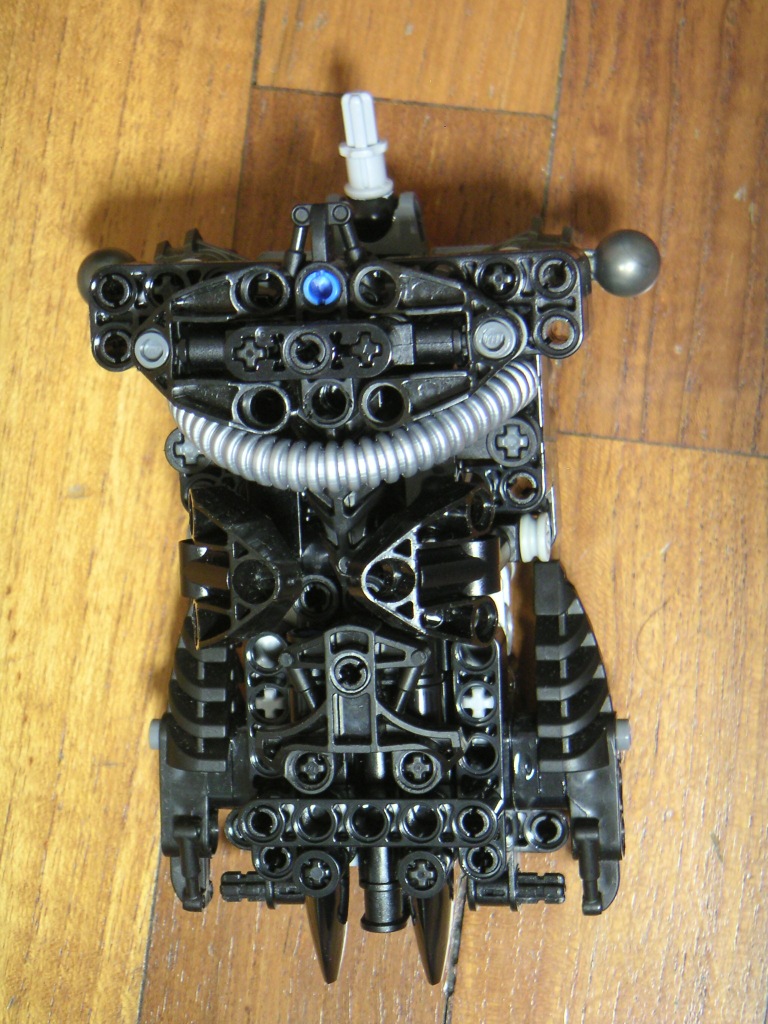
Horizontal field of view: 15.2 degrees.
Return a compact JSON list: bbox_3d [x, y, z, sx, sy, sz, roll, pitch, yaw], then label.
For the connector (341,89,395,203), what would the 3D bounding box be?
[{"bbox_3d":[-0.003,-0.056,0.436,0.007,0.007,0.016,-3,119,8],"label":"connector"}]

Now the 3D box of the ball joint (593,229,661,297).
[{"bbox_3d":[0.037,-0.038,0.433,0.010,0.010,0.010,-2,93,8],"label":"ball joint"}]

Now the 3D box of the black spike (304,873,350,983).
[{"bbox_3d":[-0.009,0.062,0.447,0.007,0.007,0.023,-2,93,8],"label":"black spike"}]

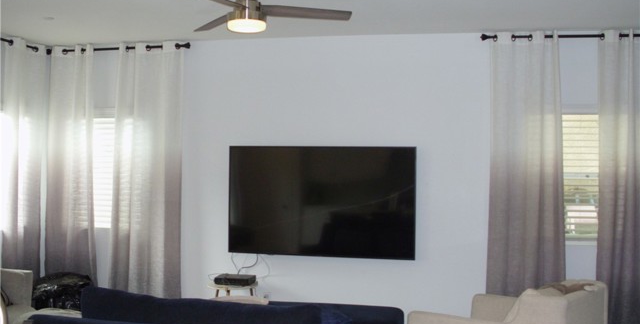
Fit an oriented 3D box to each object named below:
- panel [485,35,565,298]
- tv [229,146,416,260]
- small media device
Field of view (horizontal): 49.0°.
[{"bbox_3d":[1.671,0.265,5.701,0.610,2.640,0.140,1,0,13],"label":"panel"},{"bbox_3d":[0.007,0.346,6.139,1.670,0.957,0.065,1,0,13],"label":"tv"},{"bbox_3d":[-0.728,1.021,6.047,0.310,0.055,0.200,1,0,13],"label":"small media device"}]

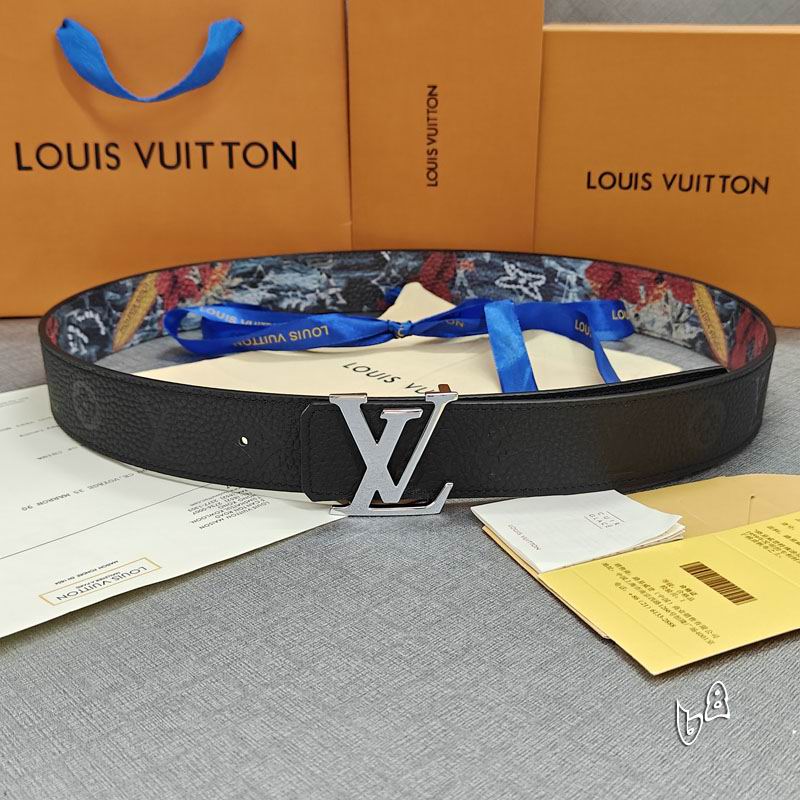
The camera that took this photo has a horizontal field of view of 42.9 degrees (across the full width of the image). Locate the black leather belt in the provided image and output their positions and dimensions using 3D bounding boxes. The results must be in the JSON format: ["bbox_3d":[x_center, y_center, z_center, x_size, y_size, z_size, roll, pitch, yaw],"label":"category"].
[{"bbox_3d":[0.001,-0.030,0.529,0.367,0.046,0.315,0,20,0],"label":"black leather belt"}]

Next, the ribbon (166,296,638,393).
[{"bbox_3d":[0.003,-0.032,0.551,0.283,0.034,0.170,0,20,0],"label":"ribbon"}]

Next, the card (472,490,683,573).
[{"bbox_3d":[0.064,0.047,0.365,0.060,0.007,0.049,-10,22,-25],"label":"card"}]

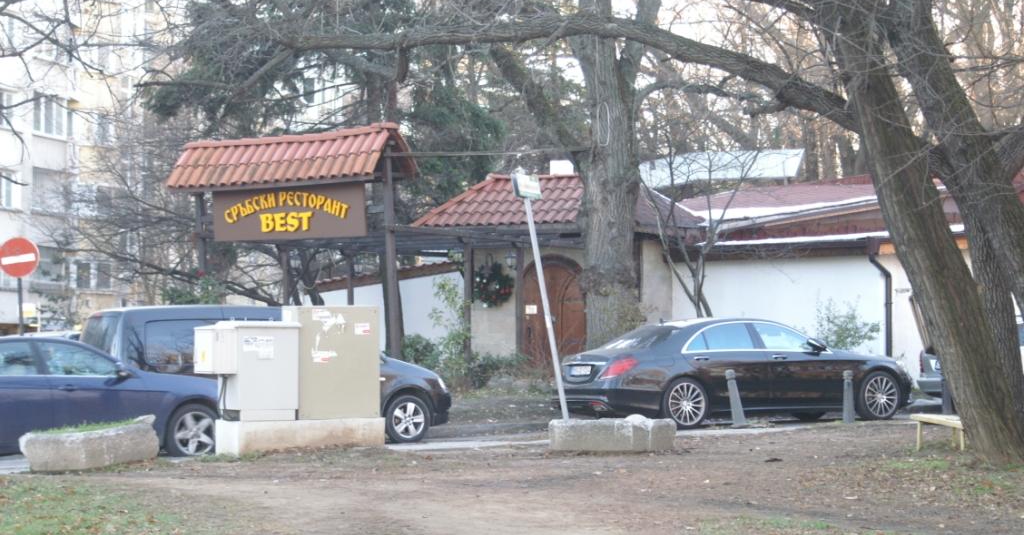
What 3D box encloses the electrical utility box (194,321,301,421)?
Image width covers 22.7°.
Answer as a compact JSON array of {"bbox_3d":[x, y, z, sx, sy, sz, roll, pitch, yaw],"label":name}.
[{"bbox_3d":[-2.872,1.120,27.690,1.000,1.060,0.550,1,-1,-29],"label":"electrical utility box"}]

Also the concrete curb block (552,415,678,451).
[{"bbox_3d":[1.085,1.804,27.600,1.340,0.370,0.420,0,-1,-10],"label":"concrete curb block"}]

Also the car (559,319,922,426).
[{"bbox_3d":[3.208,1.447,35.760,5.220,1.480,1.900,1,-1,-27],"label":"car"}]

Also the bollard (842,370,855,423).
[{"bbox_3d":[4.559,1.752,34.600,0.165,0.720,0.165,0,-1,0],"label":"bollard"}]

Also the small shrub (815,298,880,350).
[{"bbox_3d":[5.422,1.147,41.300,1.070,1.250,0.950,0,-1,0],"label":"small shrub"}]

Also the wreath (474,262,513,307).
[{"bbox_3d":[-0.322,0.305,44.500,0.780,0.800,0.220,0,-1,25],"label":"wreath"}]

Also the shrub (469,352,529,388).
[{"bbox_3d":[-0.231,1.761,43.700,1.020,0.620,0.750,0,-1,0],"label":"shrub"}]

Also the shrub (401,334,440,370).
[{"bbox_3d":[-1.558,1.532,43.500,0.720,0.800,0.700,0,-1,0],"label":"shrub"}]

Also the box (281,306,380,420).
[{"bbox_3d":[-1.985,1.046,28.080,0.975,1.220,0.450,1,-1,-29],"label":"box"}]

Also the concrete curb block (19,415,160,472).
[{"bbox_3d":[-4.464,1.870,27.000,1.400,0.400,0.420,-4,0,-22],"label":"concrete curb block"}]

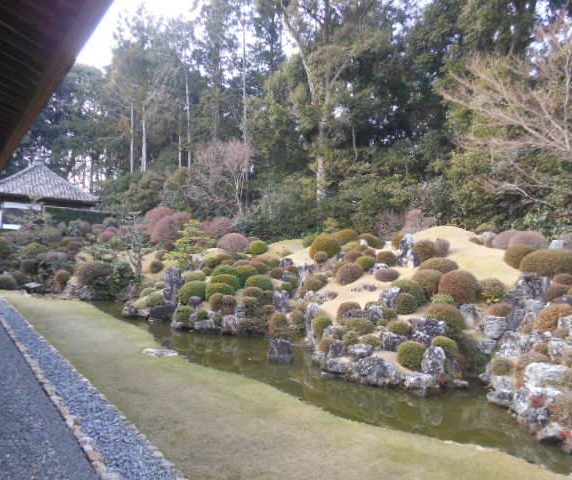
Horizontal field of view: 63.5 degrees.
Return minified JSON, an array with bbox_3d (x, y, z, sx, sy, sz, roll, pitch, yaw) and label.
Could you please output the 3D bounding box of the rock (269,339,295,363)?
[{"bbox_3d":[-0.091,2.388,9.900,0.546,0.557,0.460,0,-1,-1],"label":"rock"}]

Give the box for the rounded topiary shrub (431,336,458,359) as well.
[{"bbox_3d":[2.983,2.052,8.700,0.517,0.471,0.517,0,-1,19],"label":"rounded topiary shrub"}]

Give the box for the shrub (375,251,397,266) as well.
[{"bbox_3d":[3.065,0.568,14.200,0.677,0.492,0.677,0,-1,12],"label":"shrub"}]

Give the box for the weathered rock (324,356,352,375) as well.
[{"bbox_3d":[0.929,2.204,8.100,0.470,0.324,0.376,0,0,7],"label":"weathered rock"}]

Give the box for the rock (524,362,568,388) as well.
[{"bbox_3d":[3.663,1.906,6.500,0.539,0.366,0.404,0,0,29],"label":"rock"}]

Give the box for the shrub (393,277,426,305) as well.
[{"bbox_3d":[3.139,1.342,11.700,0.840,0.700,0.800,1,-2,15],"label":"shrub"}]

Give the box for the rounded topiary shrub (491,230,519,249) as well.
[{"bbox_3d":[7.598,0.000,16.000,1.050,0.680,1.000,0,-2,25],"label":"rounded topiary shrub"}]

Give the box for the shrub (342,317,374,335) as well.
[{"bbox_3d":[1.647,1.954,10.500,0.720,0.440,0.620,1,-2,9],"label":"shrub"}]

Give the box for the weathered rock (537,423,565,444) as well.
[{"bbox_3d":[3.434,2.512,6.000,0.363,0.286,0.320,0,-1,30],"label":"weathered rock"}]

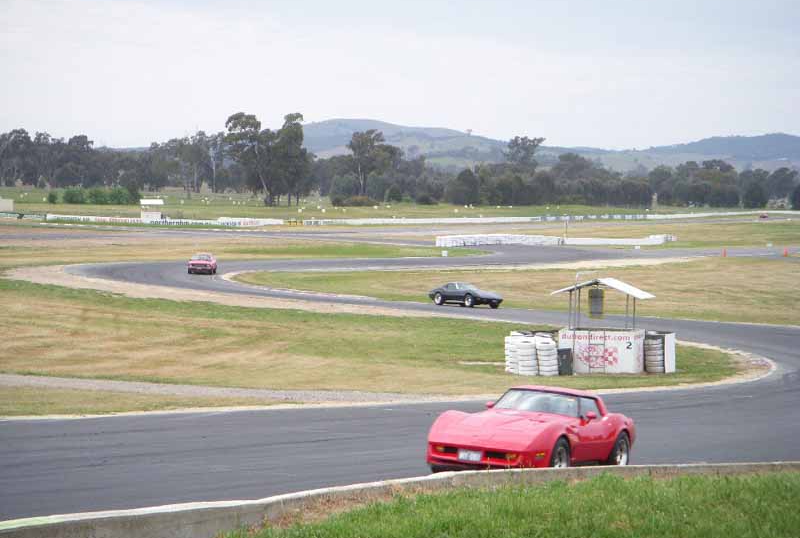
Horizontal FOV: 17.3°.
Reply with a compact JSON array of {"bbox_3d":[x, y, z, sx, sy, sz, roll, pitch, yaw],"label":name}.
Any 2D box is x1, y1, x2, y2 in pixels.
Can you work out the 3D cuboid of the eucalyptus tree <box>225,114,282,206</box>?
[{"bbox_3d":[-33.030,-24.750,590.000,12.540,21.050,11.910,0,2,0],"label":"eucalyptus tree"}]

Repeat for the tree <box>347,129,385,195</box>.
[{"bbox_3d":[-9.040,-27.500,690.000,9.950,18.070,9.950,0,2,0],"label":"tree"}]

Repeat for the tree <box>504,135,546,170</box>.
[{"bbox_3d":[33.750,-27.880,720.000,11.480,17.220,10.900,0,2,0],"label":"tree"}]

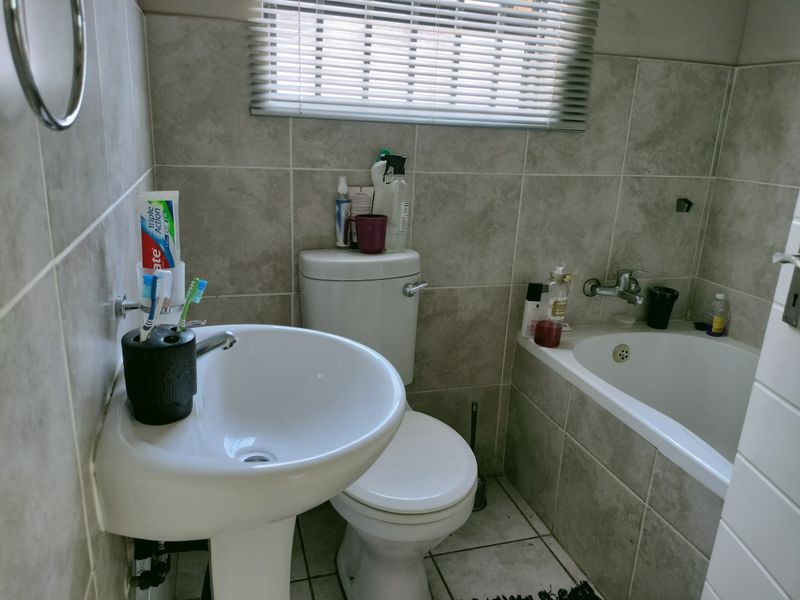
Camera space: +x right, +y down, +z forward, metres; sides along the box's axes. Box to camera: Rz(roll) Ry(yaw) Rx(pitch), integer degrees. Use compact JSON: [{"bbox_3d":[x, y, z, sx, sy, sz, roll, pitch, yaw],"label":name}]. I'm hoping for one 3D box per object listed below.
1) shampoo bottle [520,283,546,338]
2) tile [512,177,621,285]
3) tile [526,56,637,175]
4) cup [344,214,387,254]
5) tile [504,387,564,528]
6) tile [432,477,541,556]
[{"bbox_3d":[0.431,0.033,1.982,0.062,0.171,0.036,-2,18,-15],"label":"shampoo bottle"},{"bbox_3d":[0.525,-0.220,1.970,0.342,0.340,0.012,-3,17,-17],"label":"tile"},{"bbox_3d":[0.541,-0.548,1.872,0.342,0.340,0.012,-3,17,-17],"label":"tile"},{"bbox_3d":[-0.089,-0.180,1.694,0.118,0.099,0.088,-3,18,-18],"label":"cup"},{"bbox_3d":[0.419,0.491,1.972,0.012,0.341,0.325,-3,17,-17],"label":"tile"},{"bbox_3d":[0.206,0.674,1.977,0.344,0.010,0.324,-3,18,-18],"label":"tile"}]

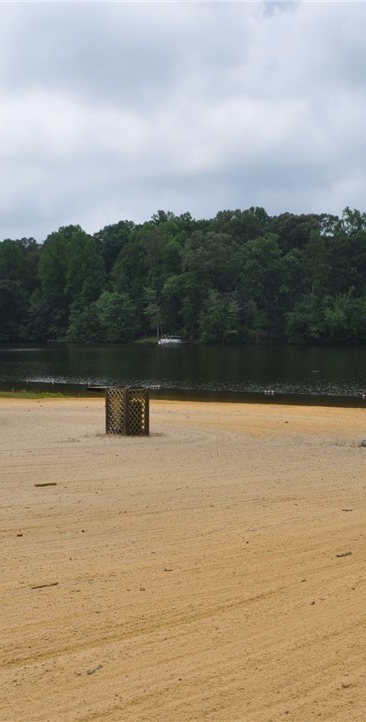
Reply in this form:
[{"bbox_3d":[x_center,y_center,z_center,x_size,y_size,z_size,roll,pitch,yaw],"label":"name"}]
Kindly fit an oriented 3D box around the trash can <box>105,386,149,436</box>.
[{"bbox_3d":[-1.509,1.303,22.056,0.830,1.250,0.830,2,4,45],"label":"trash can"}]

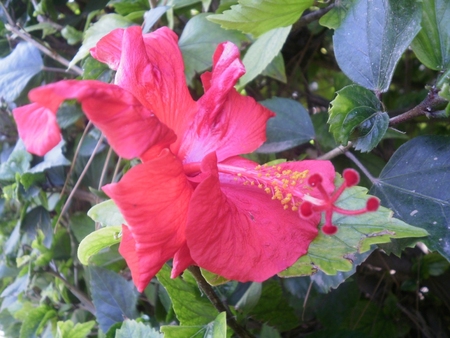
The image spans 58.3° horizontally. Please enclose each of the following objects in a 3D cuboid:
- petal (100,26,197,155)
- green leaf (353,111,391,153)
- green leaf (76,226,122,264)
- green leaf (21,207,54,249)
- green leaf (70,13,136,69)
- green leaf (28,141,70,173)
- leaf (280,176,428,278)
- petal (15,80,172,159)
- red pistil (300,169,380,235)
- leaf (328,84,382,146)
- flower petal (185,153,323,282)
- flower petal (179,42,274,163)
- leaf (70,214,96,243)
[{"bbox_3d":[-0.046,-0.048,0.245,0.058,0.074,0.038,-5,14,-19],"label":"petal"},{"bbox_3d":[0.100,-0.026,0.275,0.027,0.029,0.016,-4,12,-17],"label":"green leaf"},{"bbox_3d":[-0.084,0.051,0.270,0.031,0.026,0.020,-1,13,-6],"label":"green leaf"},{"bbox_3d":[-0.180,0.056,0.385,0.031,0.040,0.020,-3,13,-11],"label":"green leaf"},{"bbox_3d":[-0.085,-0.089,0.285,0.050,0.040,0.025,0,12,0],"label":"green leaf"},{"bbox_3d":[-0.161,-0.011,0.370,0.039,0.031,0.023,-3,13,-11],"label":"green leaf"},{"bbox_3d":[0.079,0.035,0.260,0.100,0.066,0.032,-1,12,-6],"label":"leaf"},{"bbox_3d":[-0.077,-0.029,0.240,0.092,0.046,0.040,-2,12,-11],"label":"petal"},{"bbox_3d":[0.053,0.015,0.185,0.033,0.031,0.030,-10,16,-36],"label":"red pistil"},{"bbox_3d":[0.090,-0.037,0.277,0.040,0.042,0.020,2,12,11],"label":"leaf"},{"bbox_3d":[0.015,0.026,0.215,0.070,0.068,0.042,-3,13,-14],"label":"flower petal"},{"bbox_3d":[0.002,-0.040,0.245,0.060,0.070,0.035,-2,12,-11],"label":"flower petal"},{"bbox_3d":[-0.123,0.051,0.350,0.026,0.027,0.018,-3,13,-11],"label":"leaf"}]

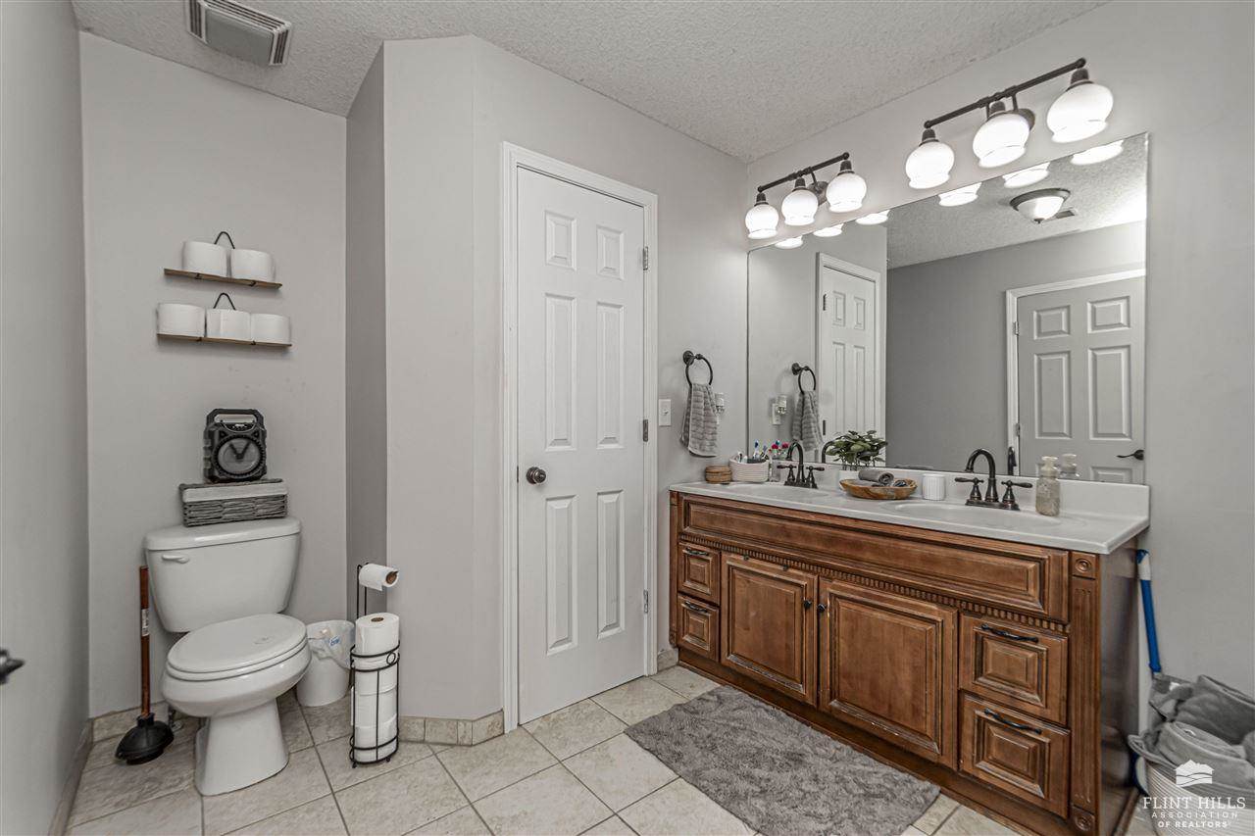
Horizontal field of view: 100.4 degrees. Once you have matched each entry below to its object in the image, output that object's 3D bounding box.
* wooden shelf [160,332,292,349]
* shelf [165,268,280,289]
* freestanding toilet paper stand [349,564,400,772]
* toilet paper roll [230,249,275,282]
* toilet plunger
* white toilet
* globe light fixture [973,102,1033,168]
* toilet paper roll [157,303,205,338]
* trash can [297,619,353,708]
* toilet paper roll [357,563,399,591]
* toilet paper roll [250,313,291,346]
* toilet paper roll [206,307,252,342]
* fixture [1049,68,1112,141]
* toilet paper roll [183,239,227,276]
[{"bbox_3d":[-1.512,-0.281,1.980,0.394,0.013,0.122,0,1,-39],"label":"wooden shelf"},{"bbox_3d":[-1.515,-0.512,1.975,0.344,0.013,0.122,0,1,-39],"label":"shelf"},{"bbox_3d":[-0.834,0.806,1.737,0.160,0.630,0.155,0,0,22],"label":"freestanding toilet paper stand"},{"bbox_3d":[-1.445,-0.575,2.021,0.134,0.112,0.134,0,1,-39],"label":"toilet paper roll"},{"bbox_3d":[-1.621,0.816,1.763,0.145,0.637,0.145,0,1,-39],"label":"toilet plunger"},{"bbox_3d":[-1.340,0.762,1.776,0.450,0.718,0.690,0,0,-38],"label":"white toilet"},{"bbox_3d":[1.202,-0.917,1.677,0.148,0.168,0.148,0,1,-39],"label":"globe light fixture"},{"bbox_3d":[-1.636,-0.353,1.917,0.129,0.107,0.129,0,0,-38],"label":"toilet paper roll"},{"bbox_3d":[-1.228,0.987,2.112,0.215,0.268,0.215,0,0,-38],"label":"trash can"},{"bbox_3d":[-0.821,0.524,1.731,0.105,0.065,0.063,0,0,22],"label":"toilet paper roll"},{"bbox_3d":[-1.403,-0.342,2.057,0.131,0.112,0.131,0,1,-39],"label":"toilet paper roll"},{"bbox_3d":[-1.528,-0.353,2.003,0.129,0.107,0.129,0,0,-38],"label":"toilet paper roll"},{"bbox_3d":[1.327,-0.924,1.536,0.148,0.168,0.148,0,1,-39],"label":"fixture"},{"bbox_3d":[-1.583,-0.589,1.959,0.129,0.107,0.129,0,0,-38],"label":"toilet paper roll"}]

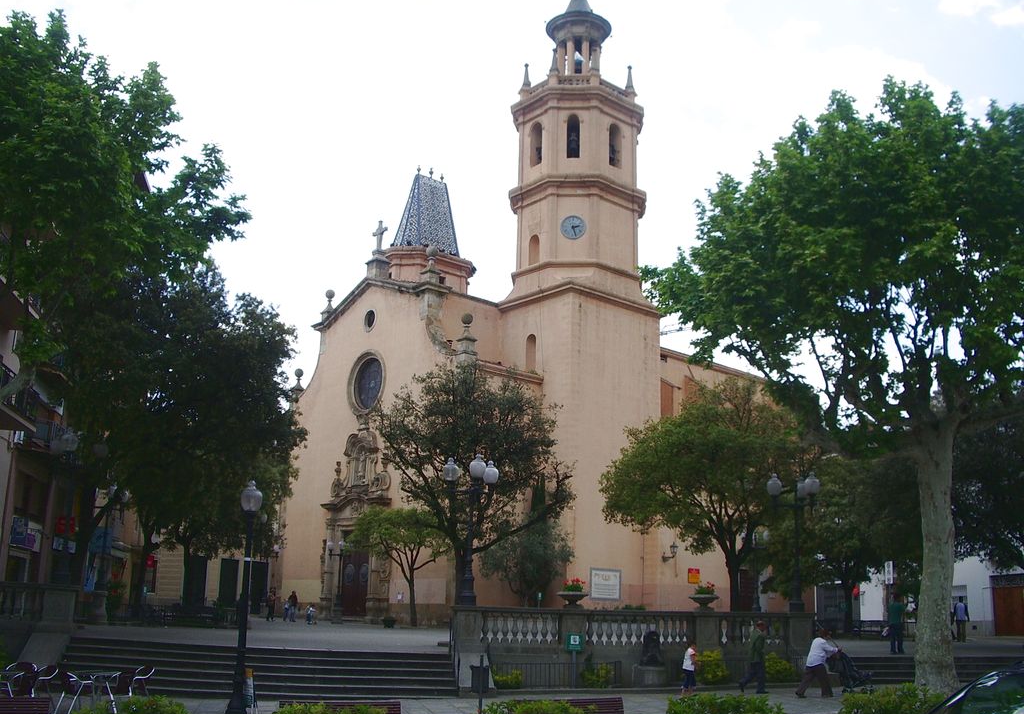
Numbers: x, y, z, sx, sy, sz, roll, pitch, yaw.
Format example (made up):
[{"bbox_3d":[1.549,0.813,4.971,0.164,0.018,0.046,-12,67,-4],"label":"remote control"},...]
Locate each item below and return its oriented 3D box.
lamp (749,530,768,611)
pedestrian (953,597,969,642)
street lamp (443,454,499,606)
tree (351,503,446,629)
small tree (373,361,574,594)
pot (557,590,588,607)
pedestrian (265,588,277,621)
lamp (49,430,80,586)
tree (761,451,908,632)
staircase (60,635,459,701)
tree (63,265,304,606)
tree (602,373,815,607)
[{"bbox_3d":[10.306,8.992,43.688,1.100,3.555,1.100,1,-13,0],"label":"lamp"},{"bbox_3d":[17.278,10.138,39.983,0.520,1.674,0.360,1,-13,3],"label":"pedestrian"},{"bbox_3d":[-0.859,3.653,21.959,1.180,3.240,1.100,2,-14,0],"label":"street lamp"},{"bbox_3d":[-5.071,9.494,47.093,4.400,5.441,4.300,1,-13,0],"label":"tree"},{"bbox_3d":[-1.186,4.246,30.882,6.090,8.510,5.790,2,-14,0],"label":"small tree"},{"bbox_3d":[1.495,5.995,25.547,0.780,0.433,0.780,1,-13,0],"label":"pot"},{"bbox_3d":[-11.530,11.822,49.433,0.380,1.640,0.500,-1,-14,12],"label":"pedestrian"},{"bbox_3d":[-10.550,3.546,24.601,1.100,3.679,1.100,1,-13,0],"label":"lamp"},{"bbox_3d":[13.166,7.590,42.281,5.900,7.160,5.800,1,-13,0],"label":"tree"},{"bbox_3d":[-4.390,5.866,19.204,7.500,0.920,1.800,7,-15,-18],"label":"staircase"},{"bbox_3d":[-11.422,2.798,35.776,8.910,12.850,8.460,2,-14,0],"label":"tree"},{"bbox_3d":[6.215,4.841,32.918,6.500,8.417,6.300,1,-13,0],"label":"tree"}]

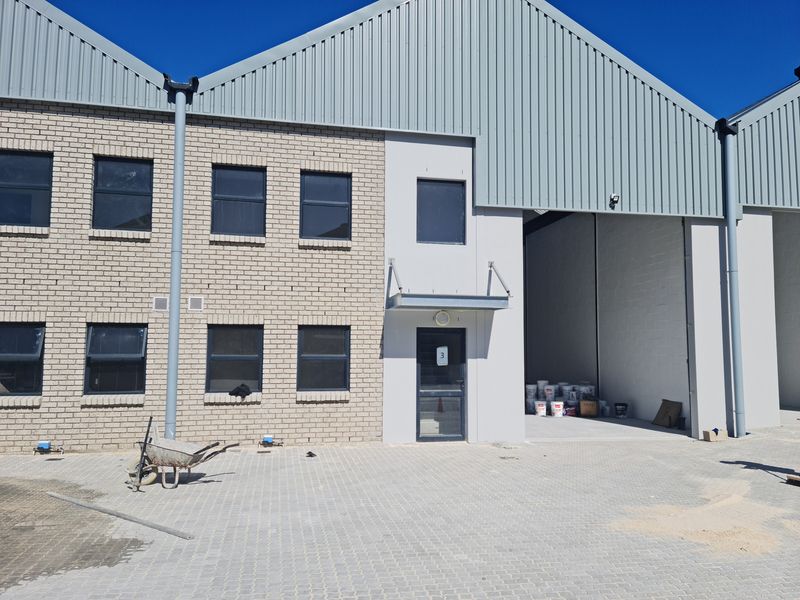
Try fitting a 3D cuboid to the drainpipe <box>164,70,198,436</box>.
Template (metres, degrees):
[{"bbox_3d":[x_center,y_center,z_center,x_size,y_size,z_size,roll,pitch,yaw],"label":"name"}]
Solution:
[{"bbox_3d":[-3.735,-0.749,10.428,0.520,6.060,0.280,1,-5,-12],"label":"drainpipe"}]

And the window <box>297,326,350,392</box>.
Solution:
[{"bbox_3d":[-1.350,1.040,11.143,0.940,1.180,0.100,1,-5,-12],"label":"window"}]

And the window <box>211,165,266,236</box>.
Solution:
[{"bbox_3d":[-2.845,-1.765,11.045,0.940,1.230,0.100,1,-5,-12],"label":"window"}]

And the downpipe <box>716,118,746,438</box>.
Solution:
[{"bbox_3d":[6.702,-0.485,12.542,0.480,6.300,0.280,1,-5,-12],"label":"downpipe"}]

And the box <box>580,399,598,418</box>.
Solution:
[{"bbox_3d":[4.879,2.793,16.066,0.430,0.400,0.360,0,-5,8],"label":"box"}]

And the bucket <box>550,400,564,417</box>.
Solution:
[{"bbox_3d":[4.024,2.797,15.941,0.310,0.380,0.310,-1,-5,14],"label":"bucket"}]

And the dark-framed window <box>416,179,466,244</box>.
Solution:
[{"bbox_3d":[0.801,-1.670,11.839,0.940,1.230,0.100,1,-5,-12],"label":"dark-framed window"}]

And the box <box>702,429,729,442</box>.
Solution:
[{"bbox_3d":[6.267,2.703,12.404,0.410,0.200,0.200,1,-5,-12],"label":"box"}]

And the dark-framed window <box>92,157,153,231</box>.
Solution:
[{"bbox_3d":[-4.720,-1.815,10.637,0.940,1.230,0.100,1,-5,-12],"label":"dark-framed window"}]

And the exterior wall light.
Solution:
[{"bbox_3d":[0.795,0.347,11.449,0.260,0.260,0.100,1,-5,-12],"label":"exterior wall light"}]

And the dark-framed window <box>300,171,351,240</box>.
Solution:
[{"bbox_3d":[-1.342,-1.720,11.372,0.940,1.230,0.100,1,-5,-12],"label":"dark-framed window"}]

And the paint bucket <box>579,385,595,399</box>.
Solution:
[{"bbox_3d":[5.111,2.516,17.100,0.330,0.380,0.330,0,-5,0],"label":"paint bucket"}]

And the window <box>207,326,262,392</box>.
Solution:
[{"bbox_3d":[-2.839,1.014,10.770,0.920,1.180,0.090,1,-5,-12],"label":"window"}]

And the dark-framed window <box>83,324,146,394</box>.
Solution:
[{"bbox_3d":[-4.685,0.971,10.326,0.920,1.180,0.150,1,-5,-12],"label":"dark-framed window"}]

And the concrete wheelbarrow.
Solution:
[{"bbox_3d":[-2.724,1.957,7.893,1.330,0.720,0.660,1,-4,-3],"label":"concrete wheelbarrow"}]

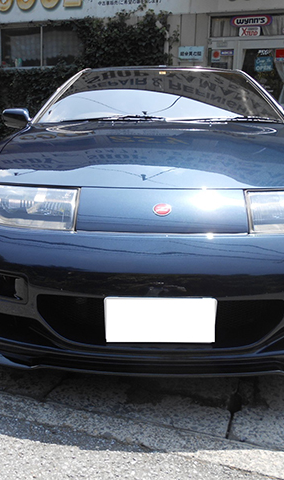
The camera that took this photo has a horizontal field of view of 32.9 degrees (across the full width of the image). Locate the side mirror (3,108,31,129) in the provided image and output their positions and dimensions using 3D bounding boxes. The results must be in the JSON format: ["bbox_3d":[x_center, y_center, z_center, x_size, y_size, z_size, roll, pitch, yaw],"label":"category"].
[{"bbox_3d":[-0.773,-0.748,2.960,0.165,0.125,0.130,1,14,2],"label":"side mirror"}]

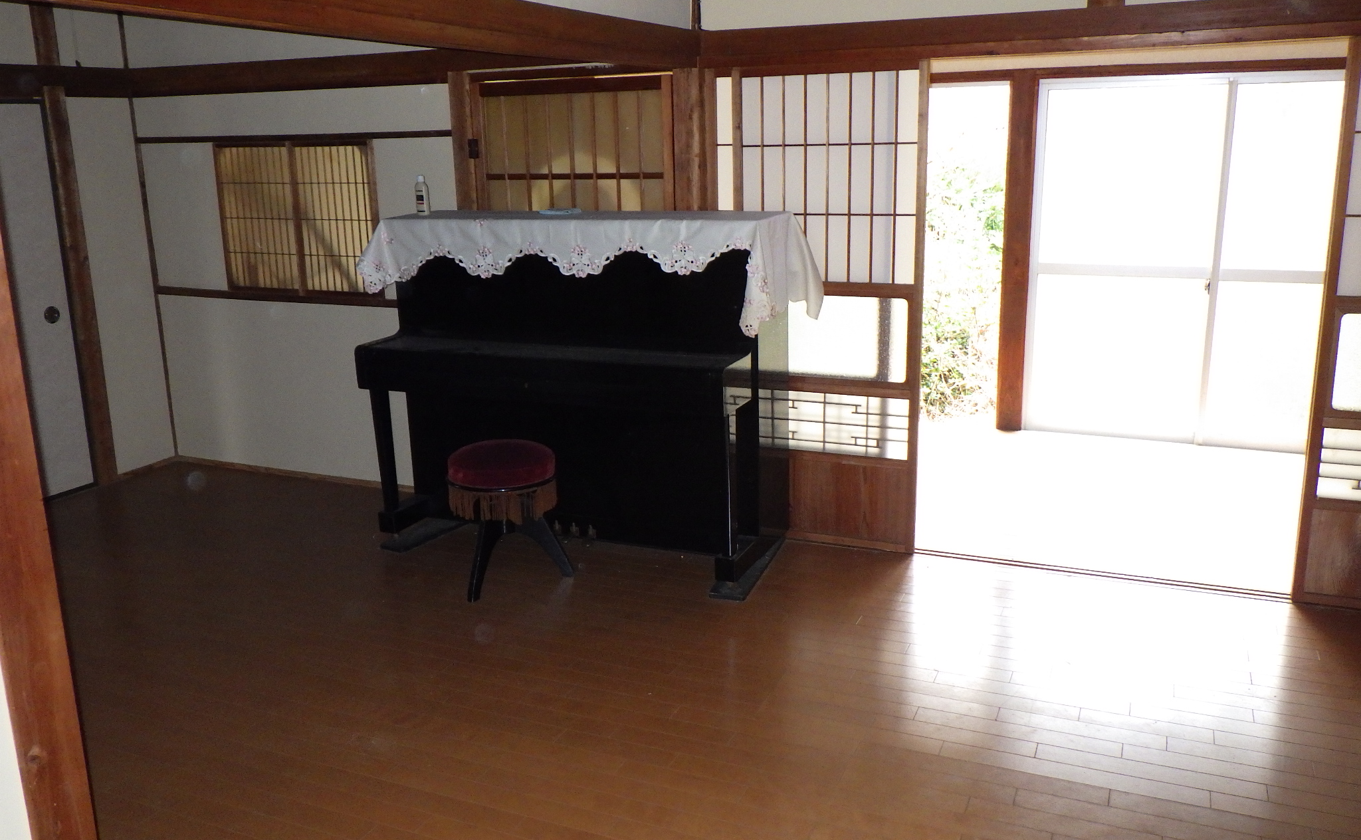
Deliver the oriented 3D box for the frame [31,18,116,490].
[{"bbox_3d":[-2.725,-0.780,4.997,0.100,2.180,0.110,5,16,23],"label":"frame"}]

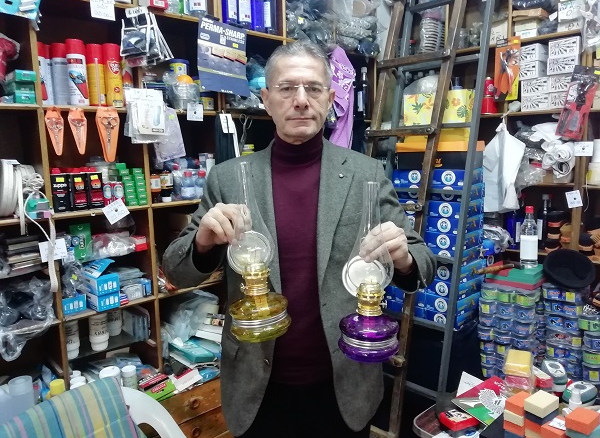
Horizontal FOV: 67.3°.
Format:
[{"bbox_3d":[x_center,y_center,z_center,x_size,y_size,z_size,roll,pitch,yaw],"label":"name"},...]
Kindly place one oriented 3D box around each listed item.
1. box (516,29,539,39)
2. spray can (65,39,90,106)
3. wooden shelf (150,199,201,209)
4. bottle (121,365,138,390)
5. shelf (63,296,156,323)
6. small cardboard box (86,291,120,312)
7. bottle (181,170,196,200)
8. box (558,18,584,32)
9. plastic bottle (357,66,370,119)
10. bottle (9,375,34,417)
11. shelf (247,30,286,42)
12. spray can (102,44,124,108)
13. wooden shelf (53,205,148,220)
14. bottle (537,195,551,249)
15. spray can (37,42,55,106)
[{"bbox_3d":[1.191,-0.933,2.326,0.100,0.042,0.130,6,11,41],"label":"box"},{"bbox_3d":[-0.760,-0.496,1.544,0.059,0.222,0.059,-7,10,-33],"label":"spray can"},{"bbox_3d":[-0.508,-0.076,1.794,0.288,0.017,0.250,-9,12,-44],"label":"wooden shelf"},{"bbox_3d":[-0.620,0.597,1.648,0.050,0.100,0.050,-8,11,-40],"label":"bottle"},{"bbox_3d":[-0.726,0.289,1.627,0.310,0.017,0.250,-9,12,-44],"label":"shelf"},{"bbox_3d":[-0.670,0.266,1.530,0.071,0.053,0.140,-8,11,-41],"label":"small cardboard box"},{"bbox_3d":[-0.433,-0.135,1.753,0.056,0.116,0.050,-9,12,-44],"label":"bottle"},{"bbox_3d":[1.333,-0.928,2.201,0.104,0.060,0.150,6,11,41],"label":"box"},{"bbox_3d":[0.357,-0.695,2.514,0.074,0.283,0.074,-1,8,0],"label":"plastic bottle"},{"bbox_3d":[-0.793,0.555,1.297,0.062,0.190,0.062,-9,12,-44],"label":"bottle"},{"bbox_3d":[-0.277,-0.771,1.928,0.325,0.018,0.250,-9,12,-44],"label":"shelf"},{"bbox_3d":[-0.663,-0.511,1.626,0.059,0.224,0.059,-1,8,0],"label":"spray can"},{"bbox_3d":[-0.732,-0.039,1.577,0.309,0.016,0.250,-9,12,-44],"label":"wooden shelf"},{"bbox_3d":[1.200,0.015,2.182,0.060,0.252,0.062,-6,10,-31],"label":"bottle"},{"bbox_3d":[-0.881,-0.488,1.541,0.058,0.214,0.058,-7,10,-34],"label":"spray can"}]

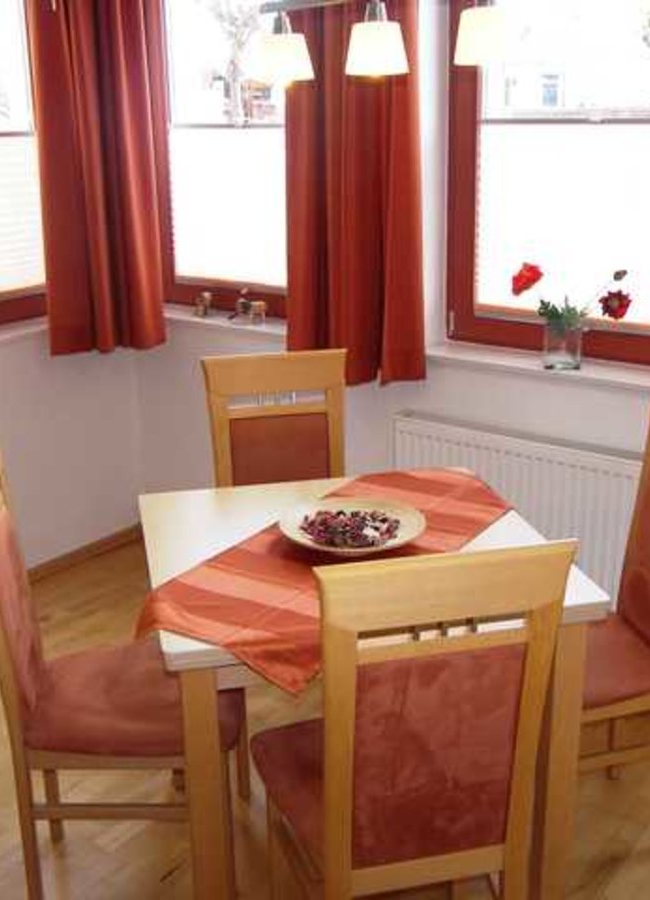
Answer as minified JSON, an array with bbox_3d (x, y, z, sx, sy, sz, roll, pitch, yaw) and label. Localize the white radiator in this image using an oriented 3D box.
[{"bbox_3d":[0.639,0.257,3.118,0.990,0.600,0.085,12,22,36],"label":"white radiator"}]

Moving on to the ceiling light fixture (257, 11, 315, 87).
[{"bbox_3d":[-0.081,-0.811,2.170,0.116,0.140,0.116,12,22,36],"label":"ceiling light fixture"}]

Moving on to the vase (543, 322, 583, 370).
[{"bbox_3d":[0.687,-0.305,3.098,0.107,0.120,0.107,12,22,36],"label":"vase"}]

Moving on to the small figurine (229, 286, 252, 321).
[{"bbox_3d":[-0.309,-0.519,3.837,0.070,0.112,0.050,12,22,36],"label":"small figurine"}]

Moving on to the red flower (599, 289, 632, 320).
[{"bbox_3d":[0.819,-0.410,3.030,0.085,0.085,0.050,4,18,15],"label":"red flower"}]

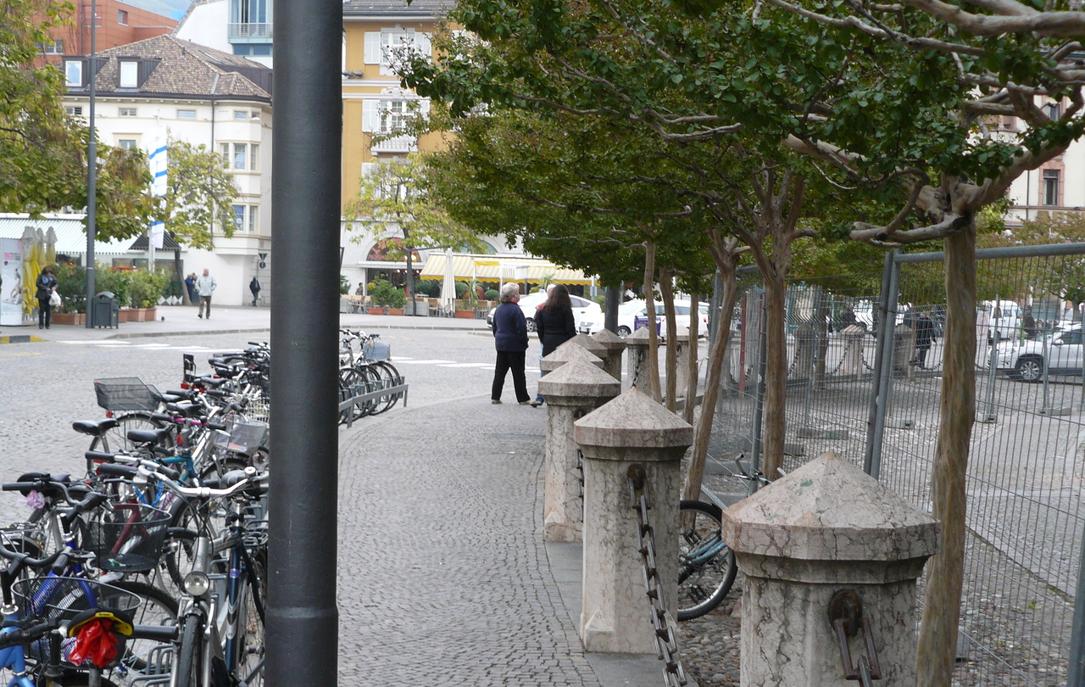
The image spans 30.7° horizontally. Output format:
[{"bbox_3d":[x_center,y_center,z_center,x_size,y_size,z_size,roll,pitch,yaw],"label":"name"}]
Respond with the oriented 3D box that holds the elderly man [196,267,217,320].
[{"bbox_3d":[-11.418,-1.697,67.000,0.620,1.740,0.450,1,3,3],"label":"elderly man"}]

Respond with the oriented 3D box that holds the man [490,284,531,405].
[{"bbox_3d":[-0.433,0.006,26.900,0.460,1.640,0.520,-1,4,-45],"label":"man"}]

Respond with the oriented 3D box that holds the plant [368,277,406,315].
[{"bbox_3d":[-7.641,-2.290,97.000,1.800,1.820,1.000,1,2,0],"label":"plant"}]

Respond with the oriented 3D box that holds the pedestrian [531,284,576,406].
[{"bbox_3d":[0.171,0.035,27.400,0.560,1.700,0.360,1,2,-9],"label":"pedestrian"}]

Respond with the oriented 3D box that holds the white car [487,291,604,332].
[{"bbox_3d":[0.081,-1.193,75.500,4.450,1.490,1.740,0,2,-33],"label":"white car"}]

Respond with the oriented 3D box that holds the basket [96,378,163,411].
[{"bbox_3d":[-3.005,0.371,14.300,0.420,0.200,0.320,-1,6,-21],"label":"basket"}]

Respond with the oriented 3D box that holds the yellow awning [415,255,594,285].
[{"bbox_3d":[-1.662,-3.660,98.000,9.000,1.400,2.100,2,2,11],"label":"yellow awning"}]

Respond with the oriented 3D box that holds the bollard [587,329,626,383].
[{"bbox_3d":[0.810,0.391,25.616,0.540,1.167,0.540,2,2,8],"label":"bollard"}]

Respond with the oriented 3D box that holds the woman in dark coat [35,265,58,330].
[{"bbox_3d":[-12.735,-1.171,50.800,0.550,1.640,0.400,1,2,-20],"label":"woman in dark coat"}]

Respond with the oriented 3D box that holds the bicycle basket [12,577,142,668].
[{"bbox_3d":[-1.148,0.692,4.850,0.270,0.200,0.340,3,2,40],"label":"bicycle basket"}]

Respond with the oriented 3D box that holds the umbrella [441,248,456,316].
[{"bbox_3d":[-4.186,-2.800,88.500,0.620,3.000,0.620,1,2,0],"label":"umbrella"}]

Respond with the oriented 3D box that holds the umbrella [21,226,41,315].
[{"bbox_3d":[-15.245,-2.095,58.800,0.560,2.750,0.560,1,2,0],"label":"umbrella"}]

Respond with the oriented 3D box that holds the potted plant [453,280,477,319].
[{"bbox_3d":[-3.614,-2.073,92.000,1.100,1.820,0.950,2,2,11],"label":"potted plant"}]

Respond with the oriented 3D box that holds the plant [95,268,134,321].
[{"bbox_3d":[-13.210,-1.506,61.000,1.200,1.680,1.000,1,2,0],"label":"plant"}]

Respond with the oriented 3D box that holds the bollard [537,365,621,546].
[{"bbox_3d":[0.227,0.633,12.130,0.500,1.090,0.500,1,3,-3],"label":"bollard"}]

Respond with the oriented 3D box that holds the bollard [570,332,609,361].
[{"bbox_3d":[0.407,0.470,20.617,0.530,1.170,0.530,1,2,5],"label":"bollard"}]

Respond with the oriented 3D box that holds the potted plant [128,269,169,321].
[{"bbox_3d":[-12.569,-1.553,62.900,1.300,1.630,1.150,1,3,-6],"label":"potted plant"}]

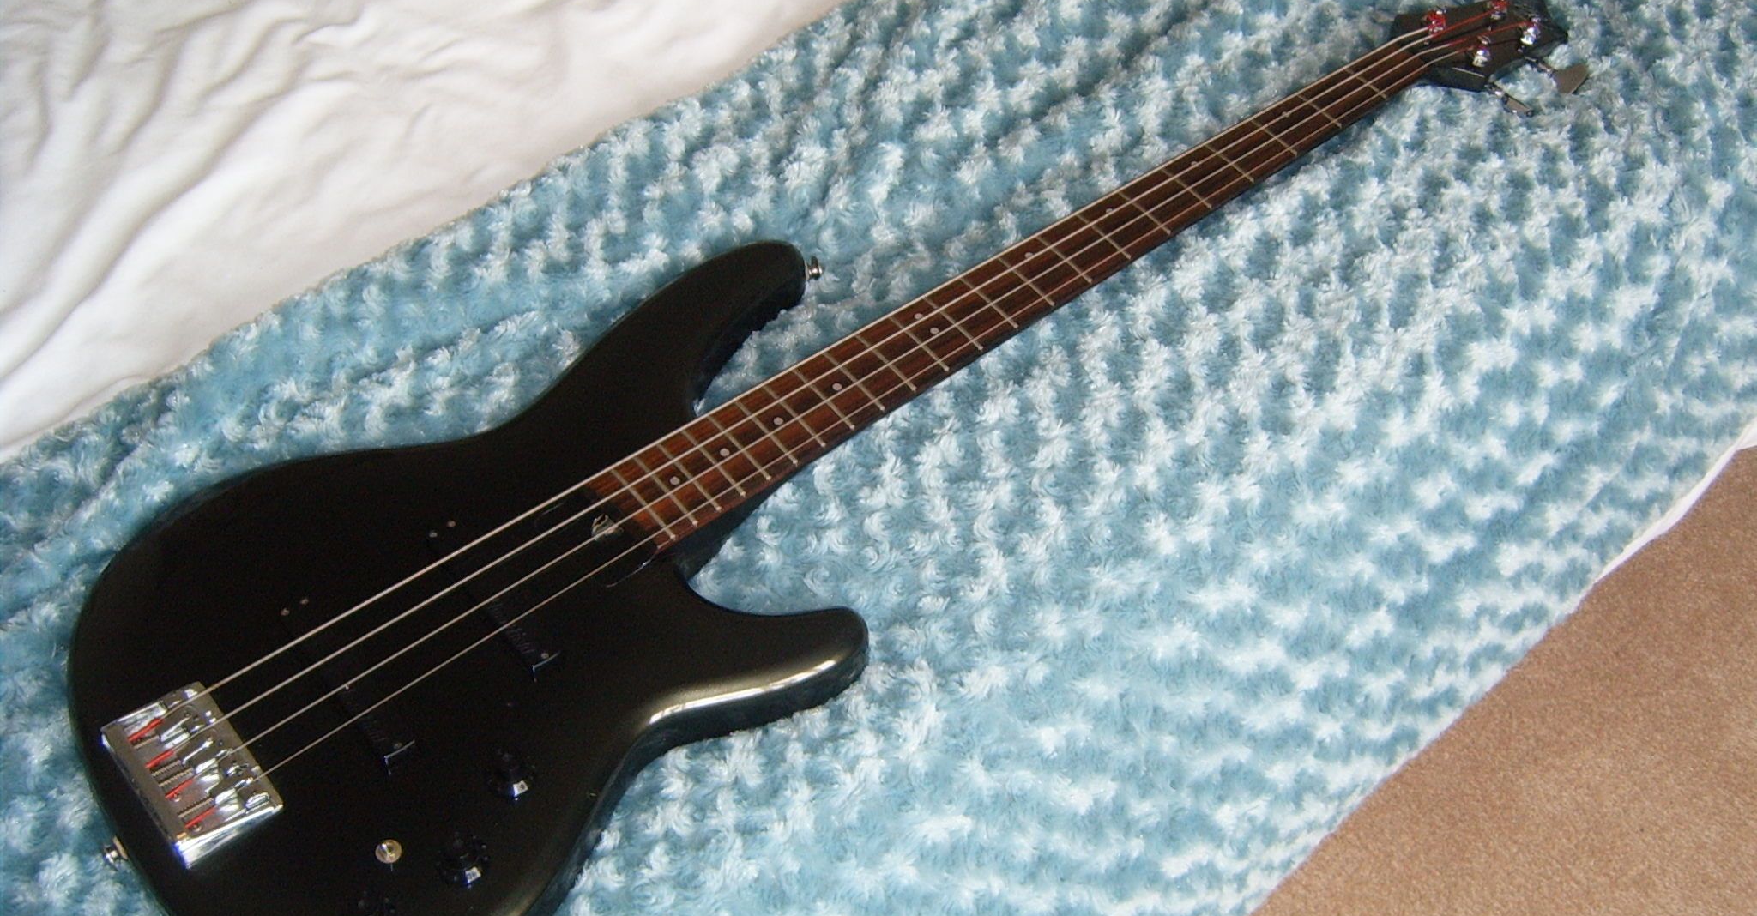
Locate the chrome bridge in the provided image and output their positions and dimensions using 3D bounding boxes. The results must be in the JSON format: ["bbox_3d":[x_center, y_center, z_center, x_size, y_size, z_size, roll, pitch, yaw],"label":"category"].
[{"bbox_3d":[-0.318,0.142,0.888,0.049,0.015,0.084,-31,60,-26],"label":"chrome bridge"}]

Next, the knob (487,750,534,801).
[{"bbox_3d":[-0.172,0.146,0.897,0.022,0.015,0.022,2,51,-3],"label":"knob"}]

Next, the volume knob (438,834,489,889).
[{"bbox_3d":[-0.188,0.180,0.870,0.023,0.015,0.023,2,51,-3],"label":"volume knob"}]

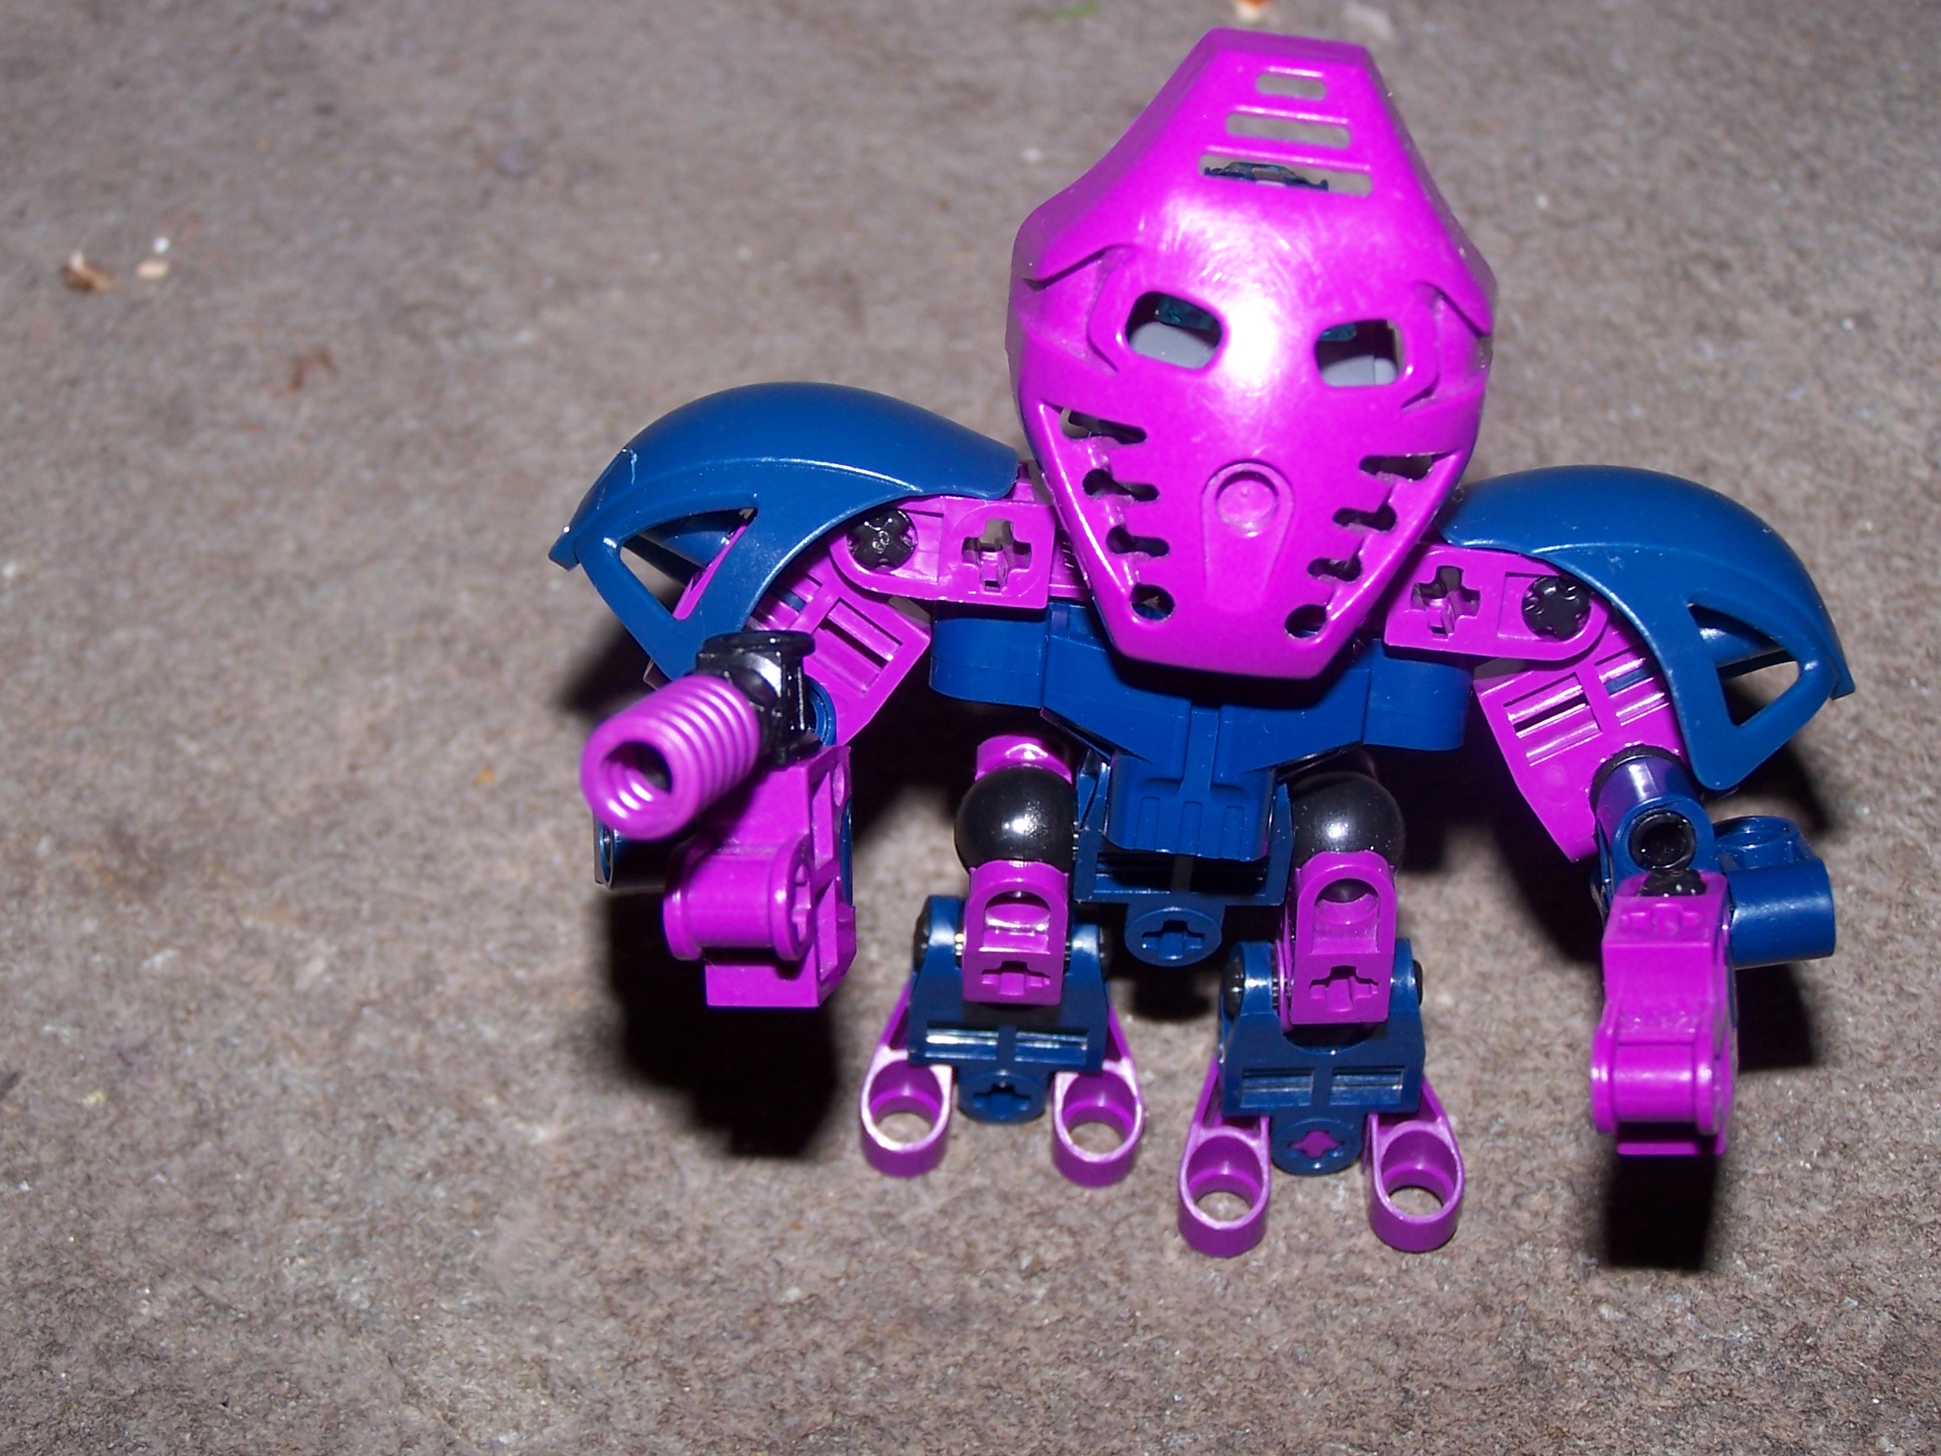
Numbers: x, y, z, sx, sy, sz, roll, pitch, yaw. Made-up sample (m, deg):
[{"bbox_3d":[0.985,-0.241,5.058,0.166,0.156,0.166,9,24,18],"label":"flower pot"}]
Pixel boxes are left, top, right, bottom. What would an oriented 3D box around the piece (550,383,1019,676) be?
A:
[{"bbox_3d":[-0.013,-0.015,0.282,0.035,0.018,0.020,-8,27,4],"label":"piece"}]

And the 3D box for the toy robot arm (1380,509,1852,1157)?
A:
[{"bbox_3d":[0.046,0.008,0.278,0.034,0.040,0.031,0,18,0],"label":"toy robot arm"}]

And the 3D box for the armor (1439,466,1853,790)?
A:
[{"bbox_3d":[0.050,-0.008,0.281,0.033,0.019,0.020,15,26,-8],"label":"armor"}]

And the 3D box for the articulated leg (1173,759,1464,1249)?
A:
[{"bbox_3d":[0.029,0.022,0.300,0.023,0.040,0.025,0,57,0],"label":"articulated leg"}]

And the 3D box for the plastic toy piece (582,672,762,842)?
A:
[{"bbox_3d":[-0.018,0.002,0.234,0.008,0.008,0.013,0,13,13],"label":"plastic toy piece"}]

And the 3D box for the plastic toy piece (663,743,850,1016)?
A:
[{"bbox_3d":[-0.015,0.010,0.264,0.010,0.016,0.018,3,99,18],"label":"plastic toy piece"}]

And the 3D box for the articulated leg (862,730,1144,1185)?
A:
[{"bbox_3d":[0.003,0.018,0.303,0.023,0.039,0.022,3,57,2],"label":"articulated leg"}]

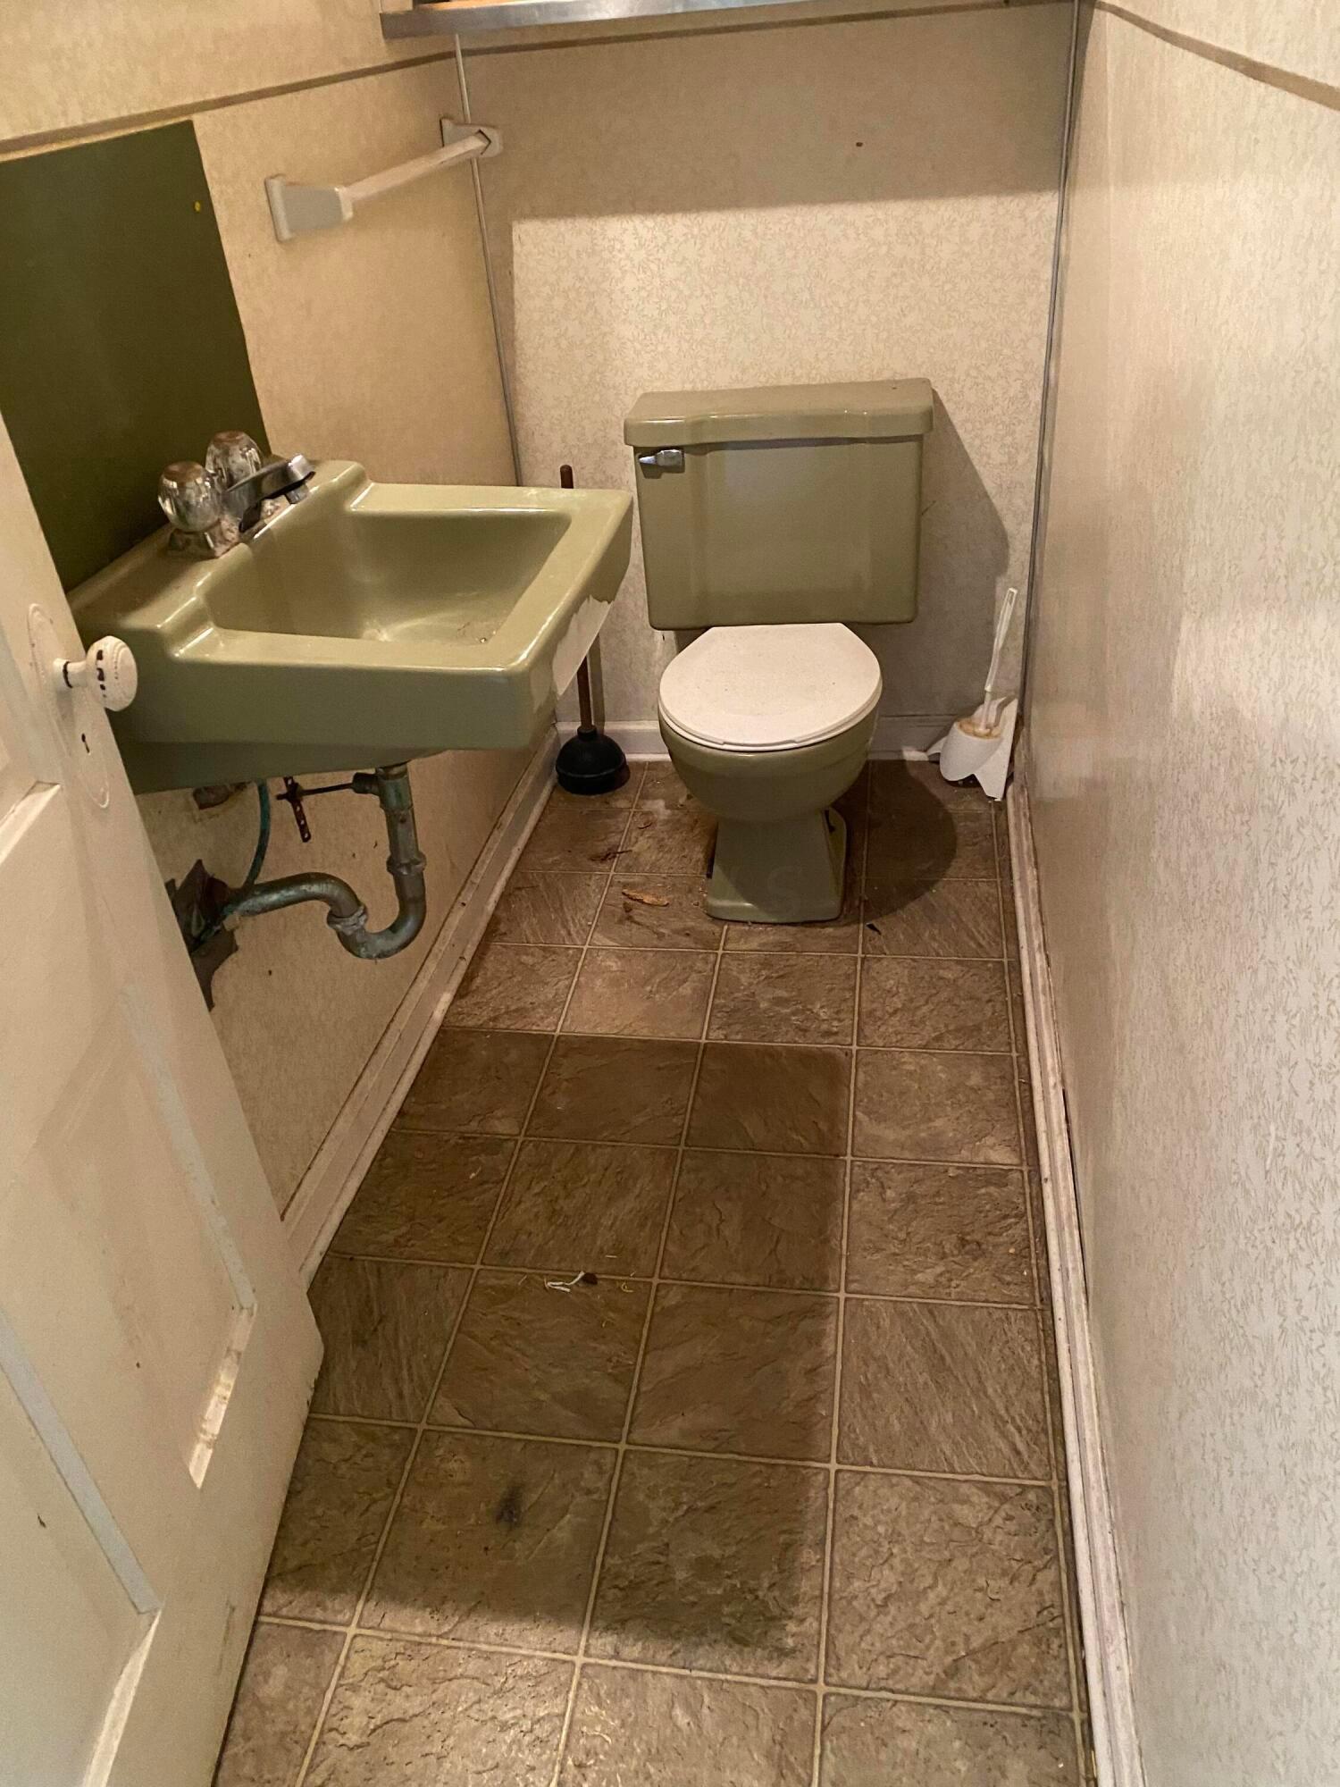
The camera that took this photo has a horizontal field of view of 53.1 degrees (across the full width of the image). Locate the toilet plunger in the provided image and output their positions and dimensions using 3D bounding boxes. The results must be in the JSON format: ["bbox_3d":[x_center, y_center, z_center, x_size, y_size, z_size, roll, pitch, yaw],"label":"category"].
[{"bbox_3d":[-0.178,-0.508,2.618,0.148,0.628,0.152,1,34,10],"label":"toilet plunger"}]

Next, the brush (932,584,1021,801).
[{"bbox_3d":[0.576,-0.380,2.546,0.139,0.384,0.148,7,35,18],"label":"brush"}]

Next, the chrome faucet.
[{"bbox_3d":[-0.436,-0.414,1.387,0.143,0.086,0.159,1,34,10],"label":"chrome faucet"}]

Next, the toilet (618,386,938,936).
[{"bbox_3d":[0.180,-0.389,2.282,0.508,0.748,0.712,0,34,8],"label":"toilet"}]

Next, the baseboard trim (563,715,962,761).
[{"bbox_3d":[0.213,-0.318,2.766,0.912,0.092,0.023,1,34,10],"label":"baseboard trim"}]

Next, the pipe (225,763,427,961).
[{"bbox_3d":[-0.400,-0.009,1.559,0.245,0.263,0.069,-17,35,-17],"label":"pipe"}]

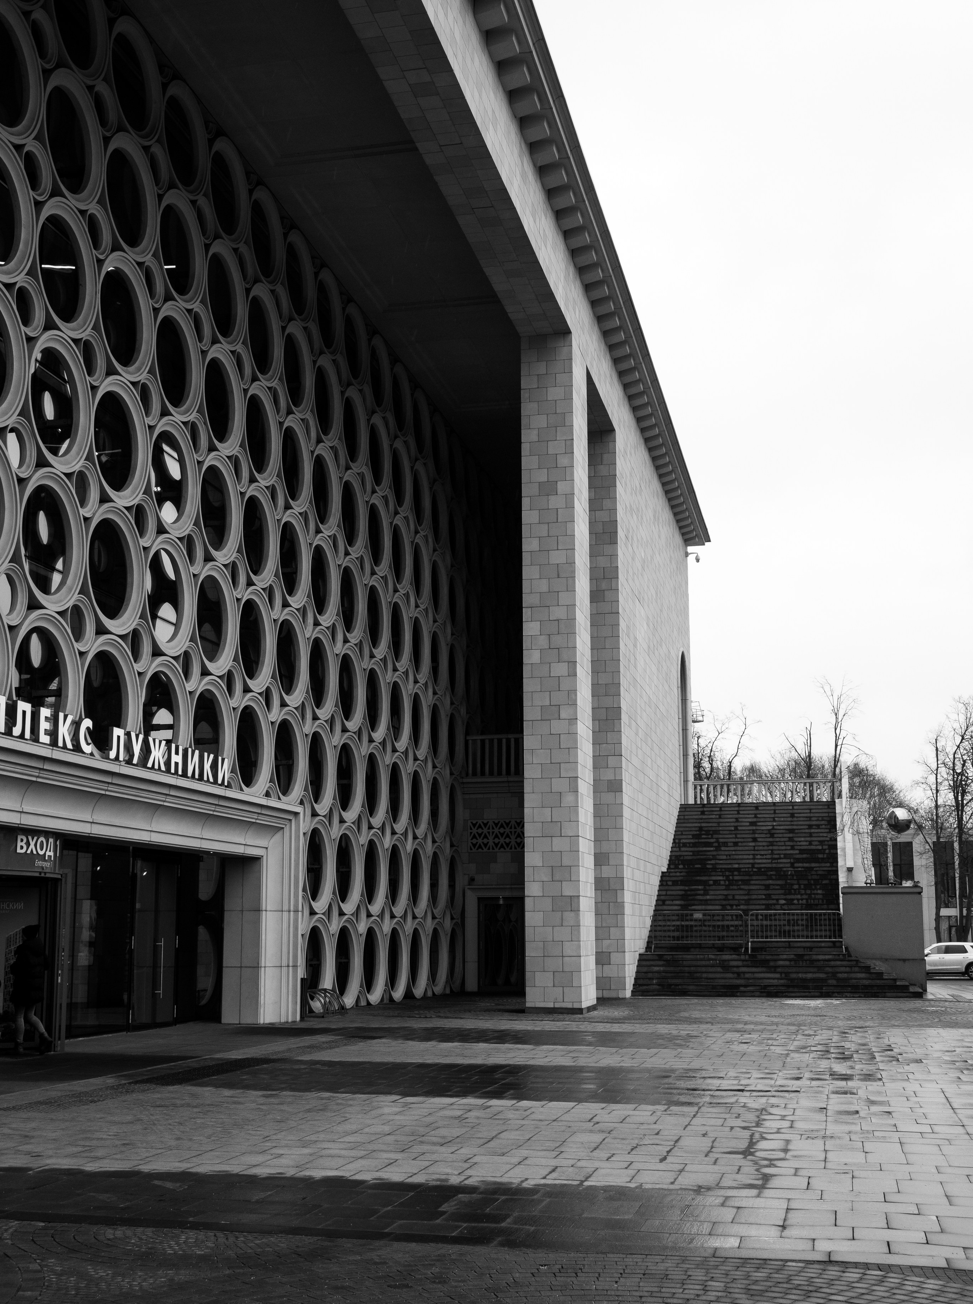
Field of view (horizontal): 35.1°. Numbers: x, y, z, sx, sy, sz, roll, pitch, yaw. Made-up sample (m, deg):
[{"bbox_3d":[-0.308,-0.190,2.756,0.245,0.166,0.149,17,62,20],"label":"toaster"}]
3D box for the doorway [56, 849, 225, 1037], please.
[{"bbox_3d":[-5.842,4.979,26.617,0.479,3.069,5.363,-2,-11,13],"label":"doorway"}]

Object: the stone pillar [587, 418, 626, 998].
[{"bbox_3d":[3.006,1.511,40.145,1.209,14.636,1.287,-2,-11,13],"label":"stone pillar"}]

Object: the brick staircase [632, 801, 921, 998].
[{"bbox_3d":[8.671,6.864,45.384,7.123,5.989,13.926,-2,-11,13],"label":"brick staircase"}]

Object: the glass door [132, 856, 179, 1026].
[{"bbox_3d":[-5.836,5.195,27.479,0.115,2.920,1.815,-2,-11,13],"label":"glass door"}]

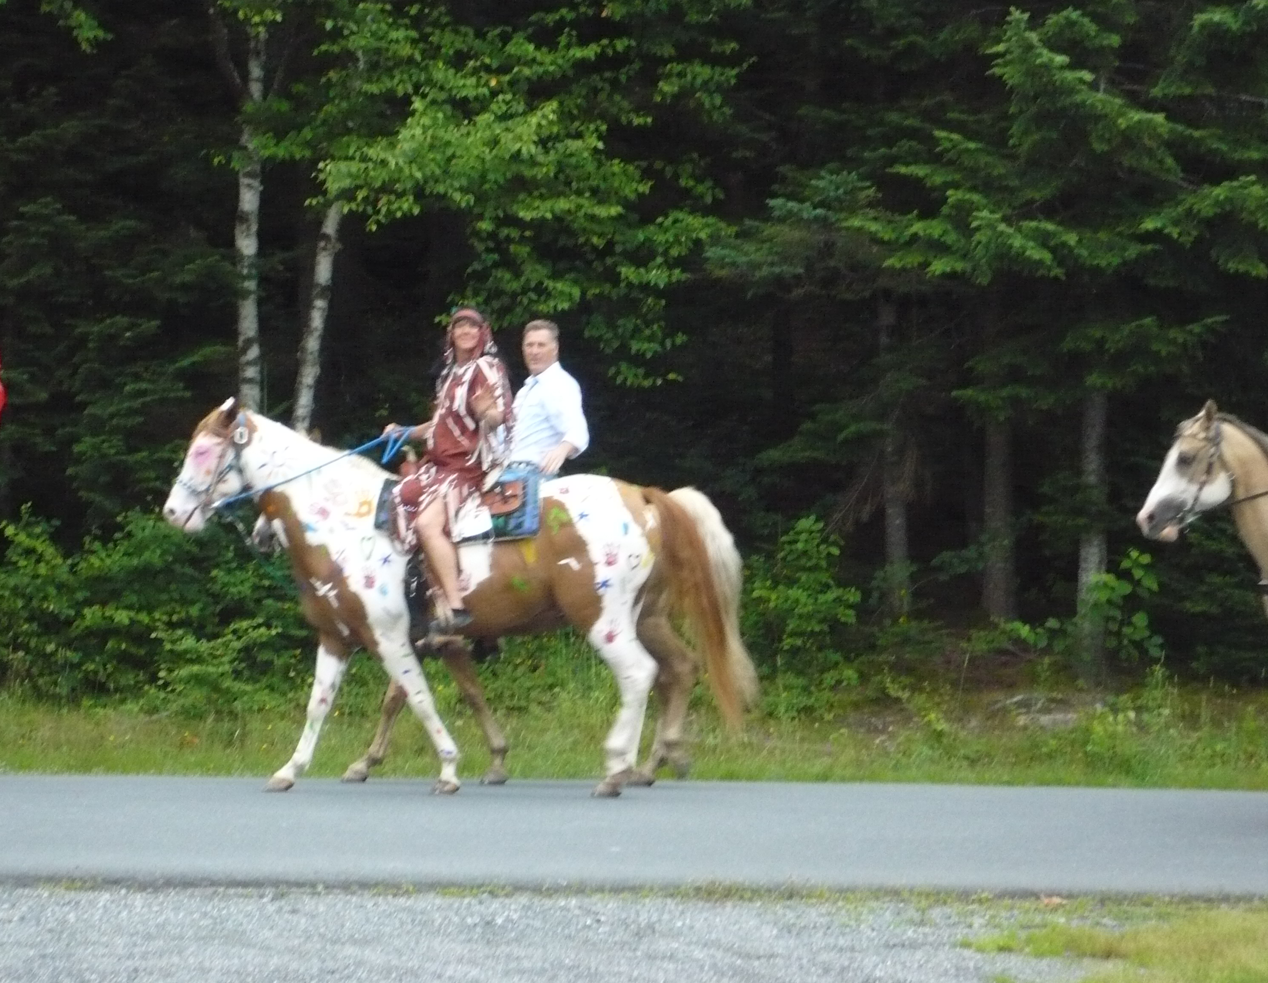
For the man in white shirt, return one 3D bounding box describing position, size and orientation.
[{"bbox_3d":[-0.527,-0.037,19.200,0.620,1.550,0.650,0,0,-28],"label":"man in white shirt"}]

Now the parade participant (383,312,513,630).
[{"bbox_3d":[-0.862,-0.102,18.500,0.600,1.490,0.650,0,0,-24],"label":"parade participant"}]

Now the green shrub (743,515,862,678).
[{"bbox_3d":[0.996,0.639,23.500,0.720,1.000,0.720,0,0,0],"label":"green shrub"}]

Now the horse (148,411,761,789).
[{"bbox_3d":[-0.822,0.493,18.500,2.720,1.840,0.650,0,0,2],"label":"horse"}]

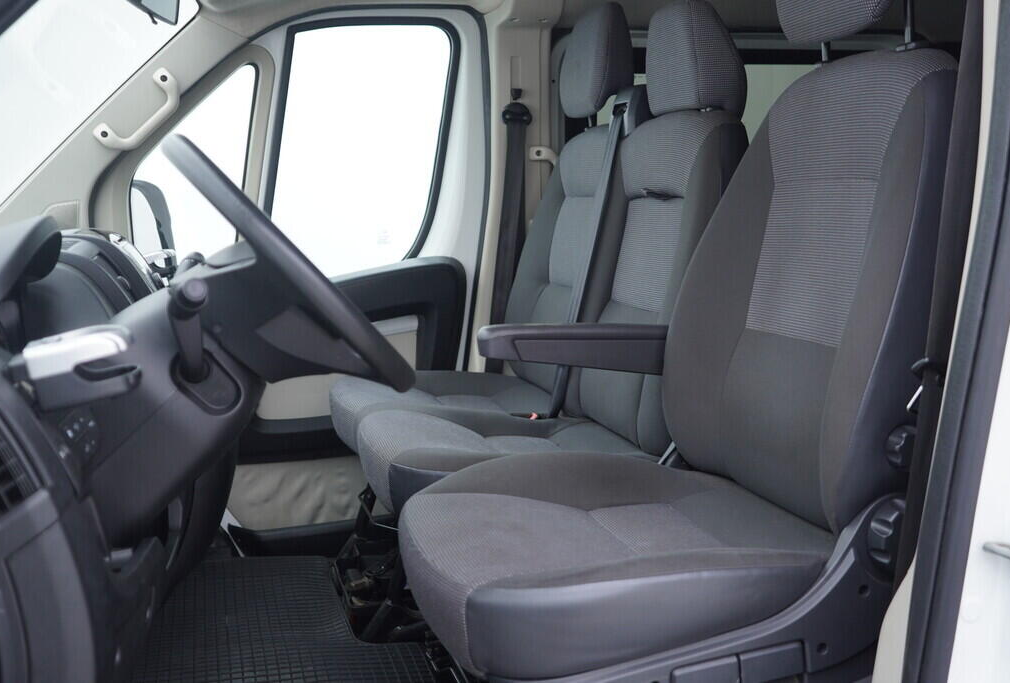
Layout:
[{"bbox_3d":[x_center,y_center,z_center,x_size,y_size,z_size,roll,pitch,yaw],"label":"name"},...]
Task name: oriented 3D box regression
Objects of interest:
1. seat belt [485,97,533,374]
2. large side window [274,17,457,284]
[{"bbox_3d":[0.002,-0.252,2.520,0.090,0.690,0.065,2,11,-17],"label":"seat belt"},{"bbox_3d":[-0.362,-0.438,2.468,0.460,0.630,0.055,-2,21,-17],"label":"large side window"}]

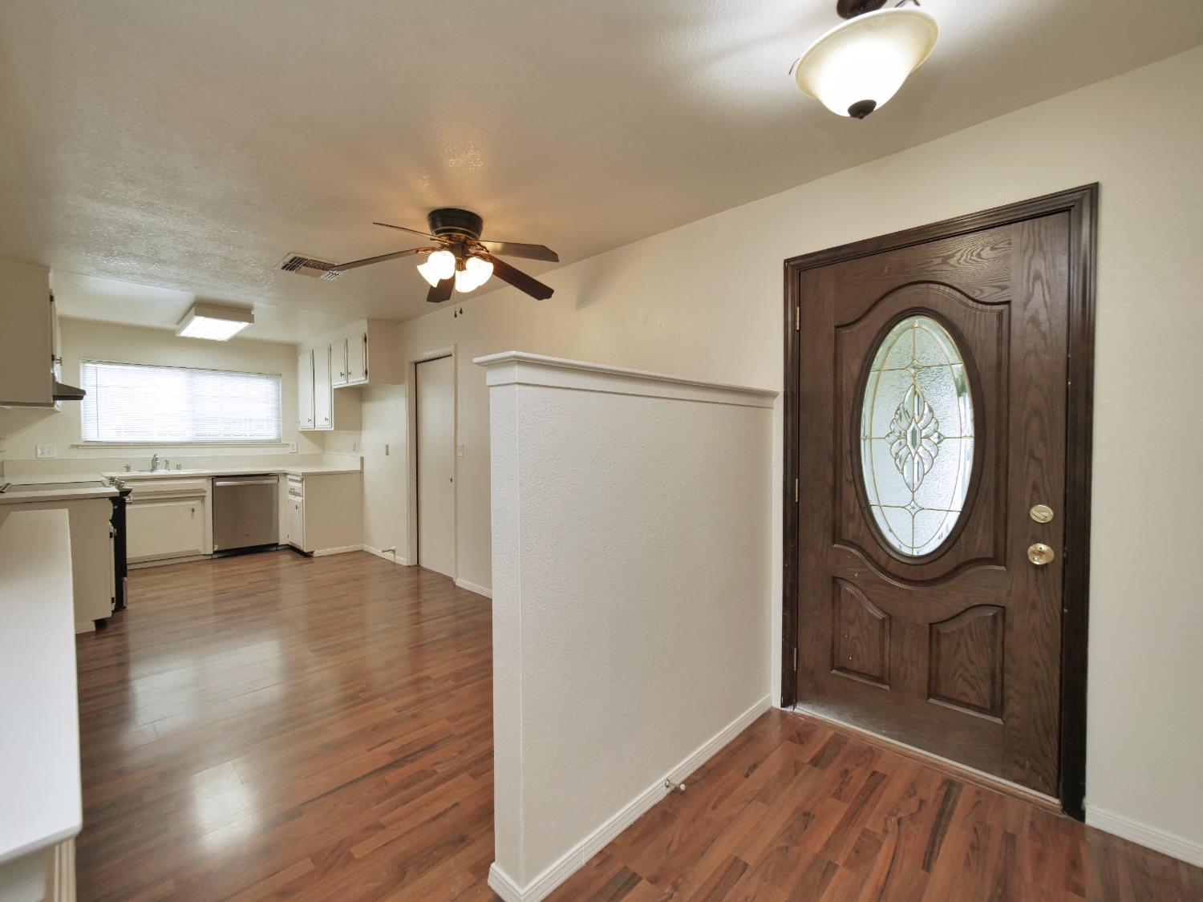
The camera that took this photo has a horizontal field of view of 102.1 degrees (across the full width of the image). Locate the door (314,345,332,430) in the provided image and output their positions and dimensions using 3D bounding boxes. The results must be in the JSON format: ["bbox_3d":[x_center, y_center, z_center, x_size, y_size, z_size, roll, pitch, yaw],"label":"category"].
[{"bbox_3d":[-3.150,-0.714,5.508,0.560,0.940,0.030,1,2,42],"label":"door"}]

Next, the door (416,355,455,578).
[{"bbox_3d":[-1.601,0.155,4.674,0.690,2.030,0.045,1,2,42],"label":"door"}]

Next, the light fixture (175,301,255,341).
[{"bbox_3d":[-3.851,-1.246,4.815,1.190,0.110,0.430,1,2,42],"label":"light fixture"}]

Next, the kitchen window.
[{"bbox_3d":[-4.587,-0.511,5.467,1.720,0.860,0.090,-1,2,-45],"label":"kitchen window"}]

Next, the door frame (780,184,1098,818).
[{"bbox_3d":[1.252,0.179,1.970,1.030,2.120,0.080,1,2,42],"label":"door frame"}]

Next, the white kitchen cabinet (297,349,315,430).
[{"bbox_3d":[-3.500,-0.726,6.019,0.640,0.950,0.310,1,2,42],"label":"white kitchen cabinet"}]

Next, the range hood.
[{"bbox_3d":[-4.237,-0.452,3.636,0.760,0.160,0.500,1,2,42],"label":"range hood"}]

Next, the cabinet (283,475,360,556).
[{"bbox_3d":[-3.183,0.700,5.580,0.620,0.910,0.600,1,2,42],"label":"cabinet"}]

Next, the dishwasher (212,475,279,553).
[{"bbox_3d":[-4.119,0.701,5.566,0.600,0.830,0.580,-1,2,-45],"label":"dishwasher"}]

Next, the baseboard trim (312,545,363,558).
[{"bbox_3d":[-2.917,1.117,5.410,0.510,0.085,0.015,-1,2,-45],"label":"baseboard trim"}]

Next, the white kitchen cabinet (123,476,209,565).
[{"bbox_3d":[-4.580,0.698,5.094,0.700,0.870,0.560,-1,2,-45],"label":"white kitchen cabinet"}]

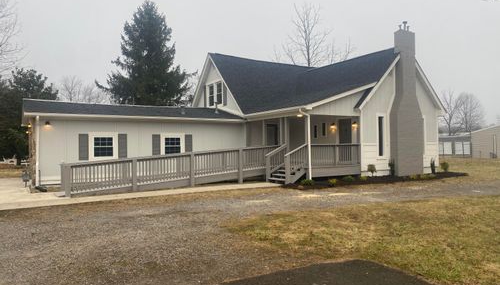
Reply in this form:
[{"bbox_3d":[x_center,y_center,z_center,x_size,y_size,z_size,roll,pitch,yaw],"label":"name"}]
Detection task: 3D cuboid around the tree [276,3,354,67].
[{"bbox_3d":[6.184,-5.813,36.000,7.500,15.026,7.500,0,0,0],"label":"tree"}]

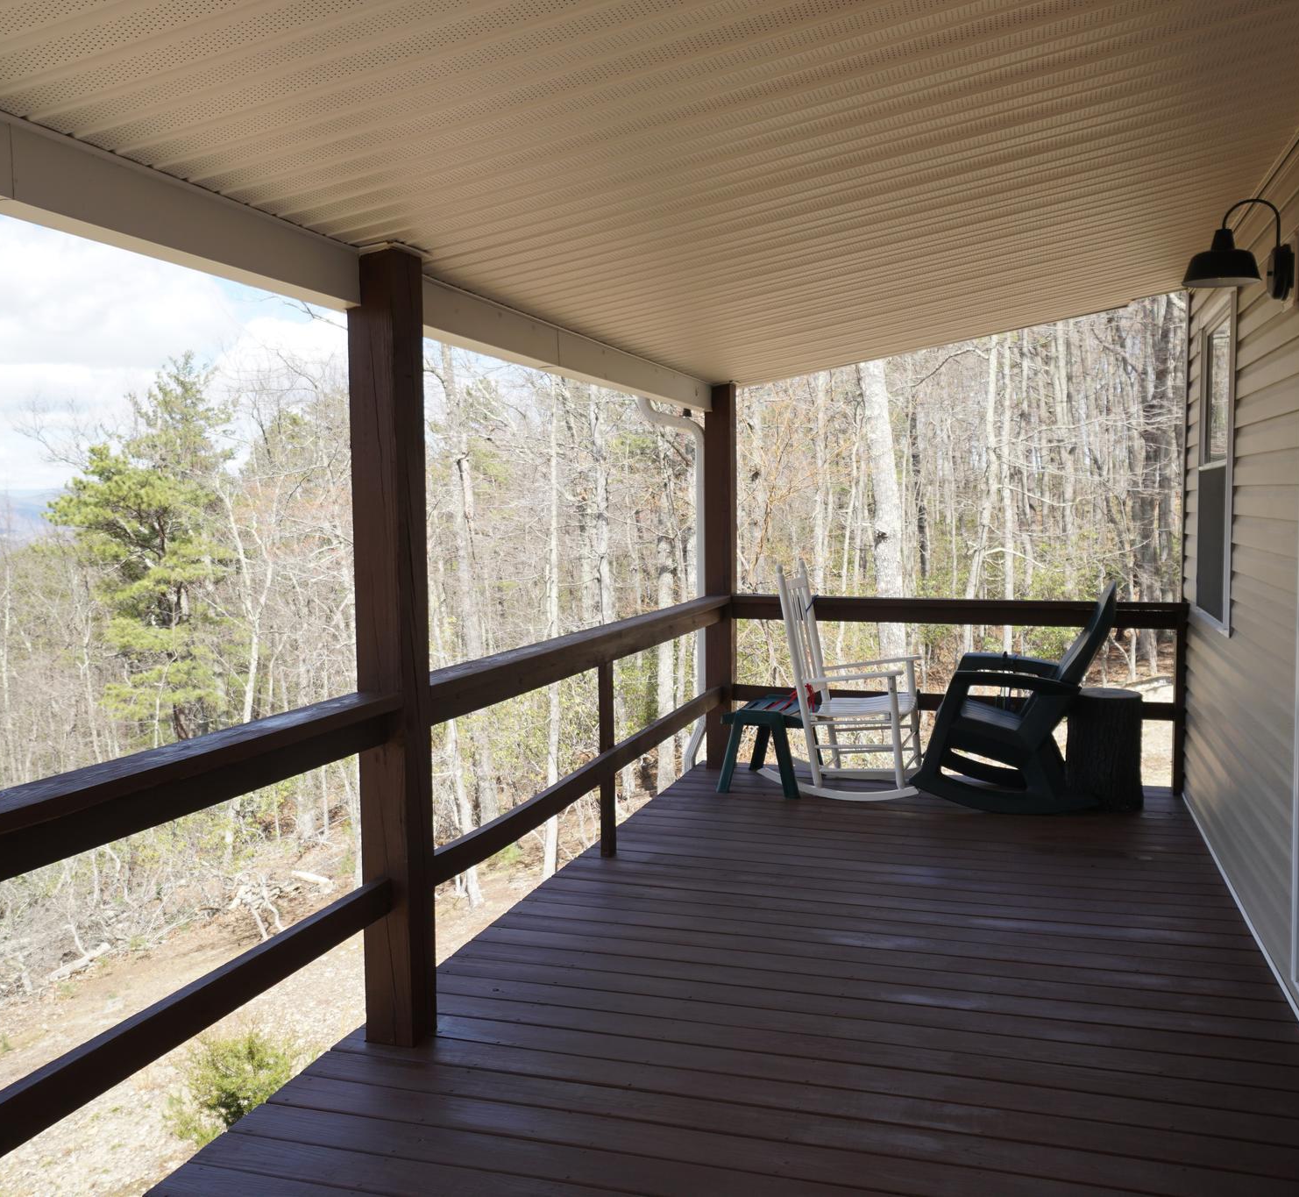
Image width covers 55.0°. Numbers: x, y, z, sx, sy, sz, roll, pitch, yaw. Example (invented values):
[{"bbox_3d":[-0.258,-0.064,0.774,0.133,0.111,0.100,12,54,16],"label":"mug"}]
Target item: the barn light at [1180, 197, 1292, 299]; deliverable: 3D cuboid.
[{"bbox_3d":[1.719,-1.014,3.646,0.290,0.290,0.215,1,4,17],"label":"barn light"}]

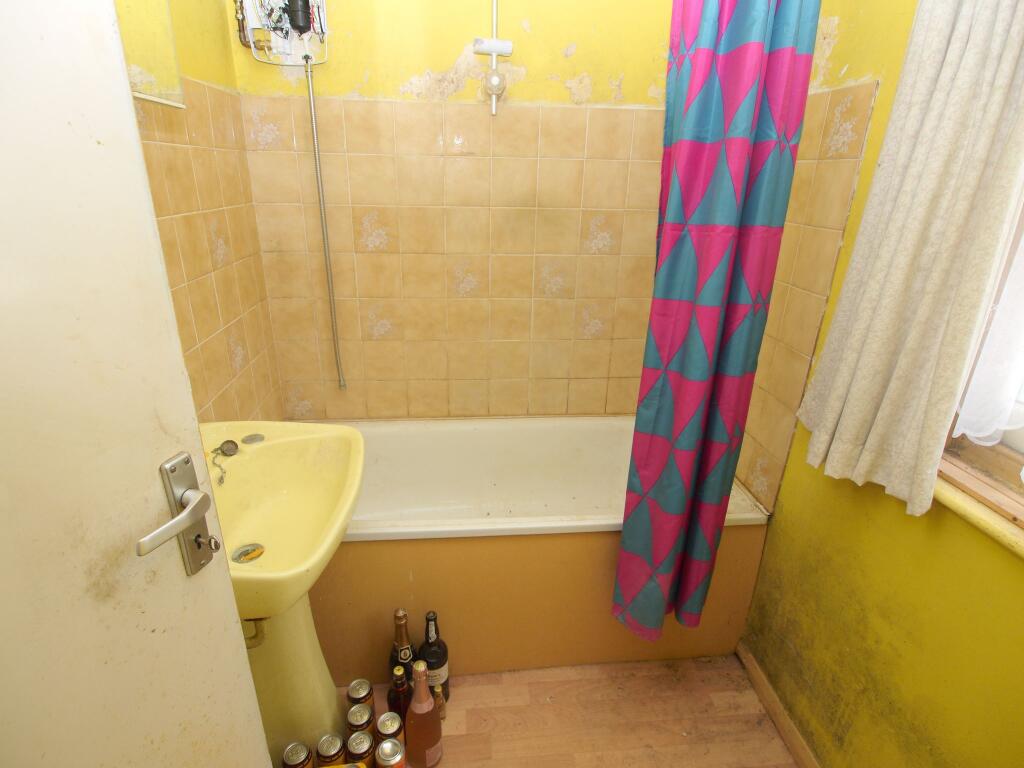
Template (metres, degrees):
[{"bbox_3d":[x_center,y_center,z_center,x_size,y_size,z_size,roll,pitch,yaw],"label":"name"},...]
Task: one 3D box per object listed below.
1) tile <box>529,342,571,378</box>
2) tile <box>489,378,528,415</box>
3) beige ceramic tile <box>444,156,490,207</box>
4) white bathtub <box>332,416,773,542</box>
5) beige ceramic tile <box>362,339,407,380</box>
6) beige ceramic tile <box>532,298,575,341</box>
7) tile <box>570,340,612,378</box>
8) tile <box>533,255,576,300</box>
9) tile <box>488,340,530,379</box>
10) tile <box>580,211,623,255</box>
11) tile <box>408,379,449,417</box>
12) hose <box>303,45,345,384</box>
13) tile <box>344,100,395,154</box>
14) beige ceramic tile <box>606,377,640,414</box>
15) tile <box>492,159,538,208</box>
[{"bbox_3d":[0.146,-0.093,1.984,0.150,0.150,0.010,-1,22,-5],"label":"tile"},{"bbox_3d":[-0.009,0.055,2.046,0.151,0.151,0.010,-1,22,-5],"label":"tile"},{"bbox_3d":[-0.142,-0.655,1.734,0.150,0.150,0.010,-1,22,-5],"label":"beige ceramic tile"},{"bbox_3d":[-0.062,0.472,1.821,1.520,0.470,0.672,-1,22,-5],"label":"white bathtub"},{"bbox_3d":[-0.460,-0.086,1.930,0.150,0.150,0.010,-1,21,-5],"label":"beige ceramic tile"},{"bbox_3d":[0.150,-0.233,1.924,0.150,0.150,0.010,-1,21,-5],"label":"beige ceramic tile"},{"bbox_3d":[0.298,-0.093,1.992,0.150,0.150,0.010,-1,21,-5],"label":"tile"},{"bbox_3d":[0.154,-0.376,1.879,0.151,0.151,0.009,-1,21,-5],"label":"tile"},{"bbox_3d":[-0.005,-0.090,1.967,0.150,0.150,0.010,-1,21,-5],"label":"tile"},{"bbox_3d":[0.310,-0.522,1.848,0.151,0.151,0.010,-1,22,-5],"label":"tile"},{"bbox_3d":[-0.314,0.058,2.017,0.151,0.151,0.010,-1,22,-5],"label":"tile"},{"bbox_3d":[-0.597,-0.462,1.721,0.025,1.030,0.025,-1,21,-5],"label":"hose"},{"bbox_3d":[-0.444,-0.800,1.662,0.151,0.151,0.010,-1,22,-5],"label":"tile"},{"bbox_3d":[0.446,0.045,2.067,0.150,0.150,0.010,-1,22,-5],"label":"beige ceramic tile"},{"bbox_3d":[0.009,-0.662,1.762,0.151,0.151,0.010,-1,22,-5],"label":"tile"}]

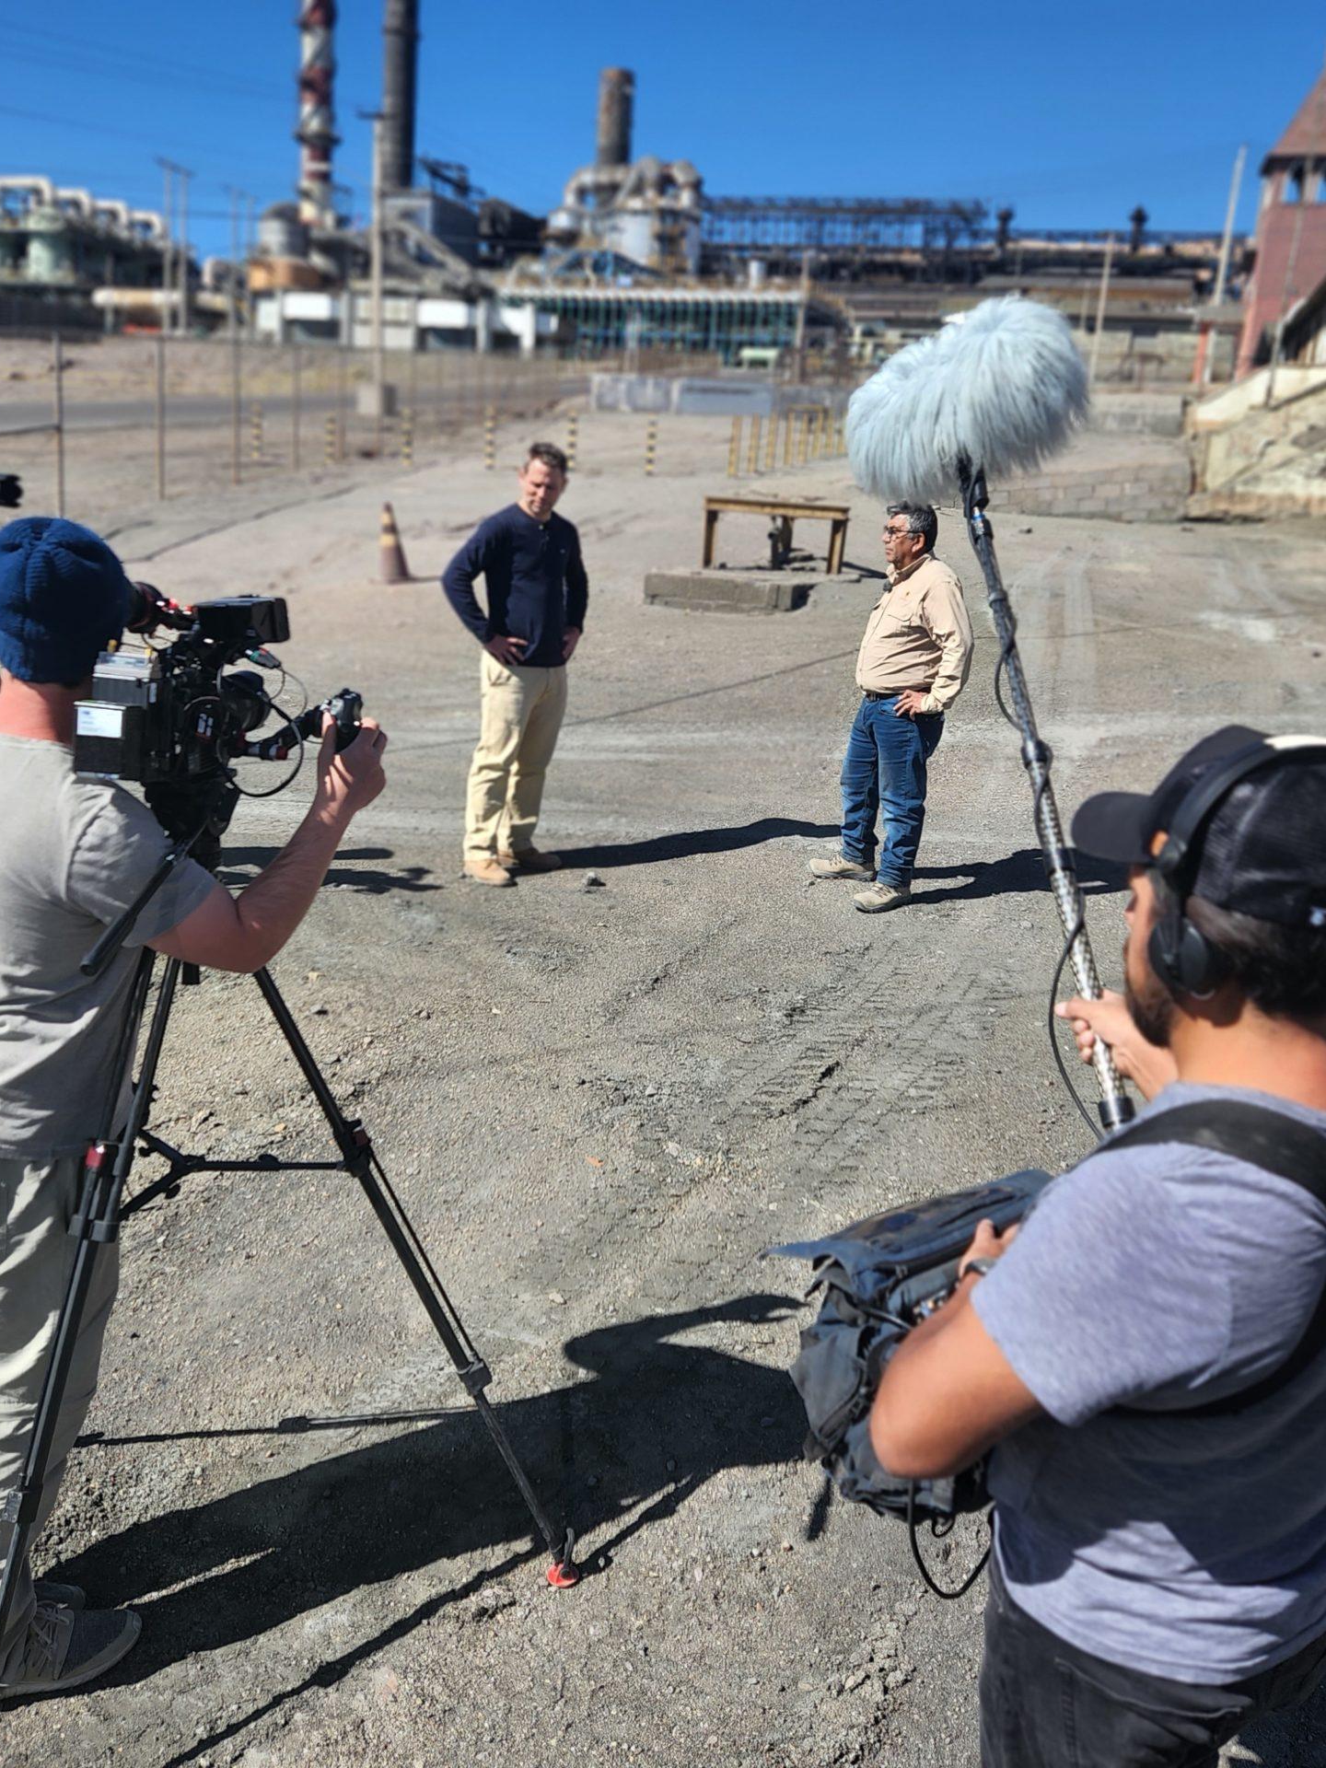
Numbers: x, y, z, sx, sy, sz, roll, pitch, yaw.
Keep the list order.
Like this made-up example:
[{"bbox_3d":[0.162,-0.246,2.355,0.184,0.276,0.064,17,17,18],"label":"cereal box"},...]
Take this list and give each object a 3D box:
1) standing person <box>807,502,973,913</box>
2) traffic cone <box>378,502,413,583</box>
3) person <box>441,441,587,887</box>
[{"bbox_3d":[1.025,-0.809,6.734,0.500,1.690,0.580,-2,15,-22],"label":"standing person"},{"bbox_3d":[-2.788,-3.546,16.300,0.360,0.790,0.360,6,14,10],"label":"traffic cone"},{"bbox_3d":[-0.601,-0.916,6.580,0.630,1.790,0.380,-3,15,-27],"label":"person"}]

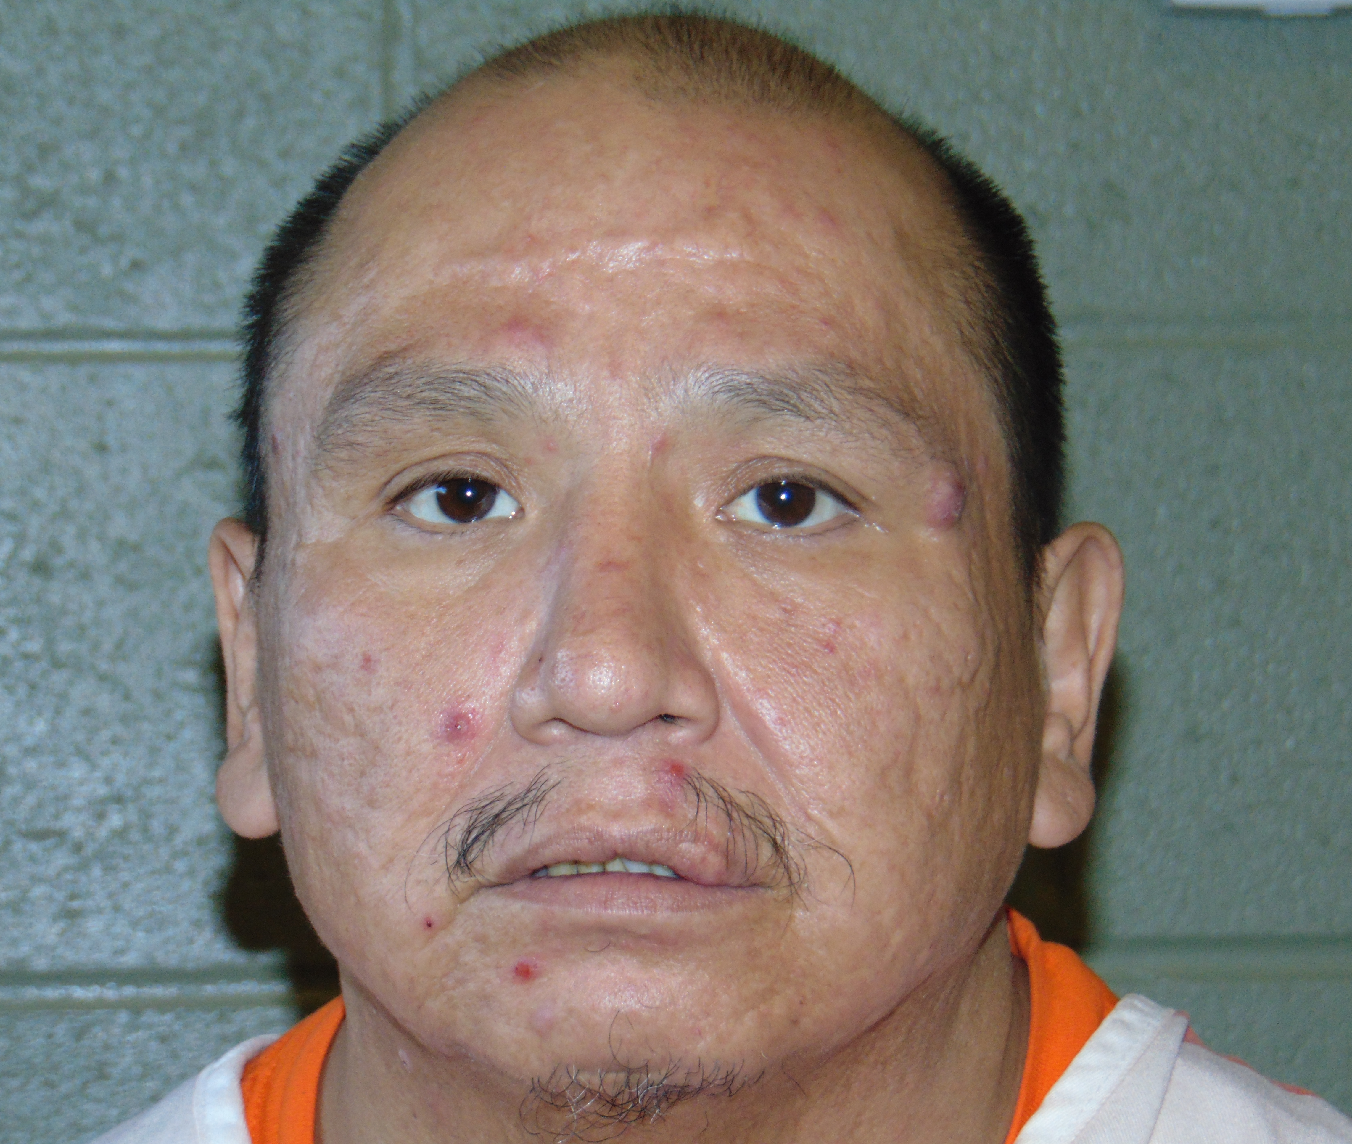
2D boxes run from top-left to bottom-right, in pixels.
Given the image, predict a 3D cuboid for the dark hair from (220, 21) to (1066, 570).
[{"bbox_3d":[-0.004,-0.042,1.272,0.178,0.162,0.178,1,-7,6],"label":"dark hair"}]

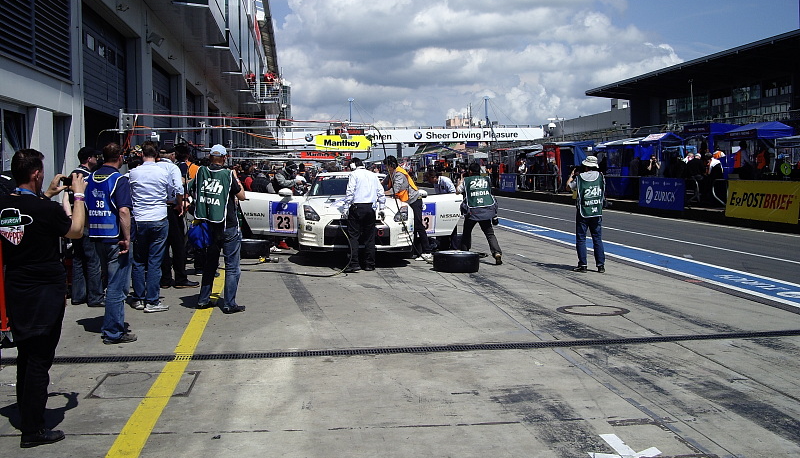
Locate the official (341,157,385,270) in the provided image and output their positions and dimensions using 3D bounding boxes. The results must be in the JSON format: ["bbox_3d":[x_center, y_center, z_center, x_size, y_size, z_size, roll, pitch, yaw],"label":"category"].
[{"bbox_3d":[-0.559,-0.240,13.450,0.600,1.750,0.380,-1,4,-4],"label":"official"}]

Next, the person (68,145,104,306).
[{"bbox_3d":[-3.642,-0.026,10.250,0.490,1.810,0.380,2,5,35],"label":"person"}]

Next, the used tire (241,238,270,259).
[{"bbox_3d":[-2.638,0.356,15.600,0.700,0.300,0.700,-1,4,-7],"label":"used tire"}]

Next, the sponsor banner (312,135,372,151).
[{"bbox_3d":[-1.603,-2.451,25.000,1.580,0.420,0.060,-1,4,-8],"label":"sponsor banner"}]

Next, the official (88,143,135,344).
[{"bbox_3d":[-2.677,0.115,8.150,0.470,1.800,0.360,1,4,22],"label":"official"}]

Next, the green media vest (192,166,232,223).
[{"bbox_3d":[-2.071,-0.396,9.750,0.430,0.650,0.310,1,4,14],"label":"green media vest"}]

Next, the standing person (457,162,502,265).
[{"bbox_3d":[1.285,-0.271,14.200,0.680,1.680,0.600,-1,4,-12],"label":"standing person"}]

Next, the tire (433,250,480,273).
[{"bbox_3d":[0.862,0.484,13.400,0.700,0.290,0.700,0,4,0],"label":"tire"}]

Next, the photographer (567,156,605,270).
[{"bbox_3d":[2.821,-0.239,13.250,0.540,1.720,0.450,-2,4,-18],"label":"photographer"}]

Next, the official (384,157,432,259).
[{"bbox_3d":[0.144,-0.327,14.850,0.750,1.720,0.550,1,4,15],"label":"official"}]

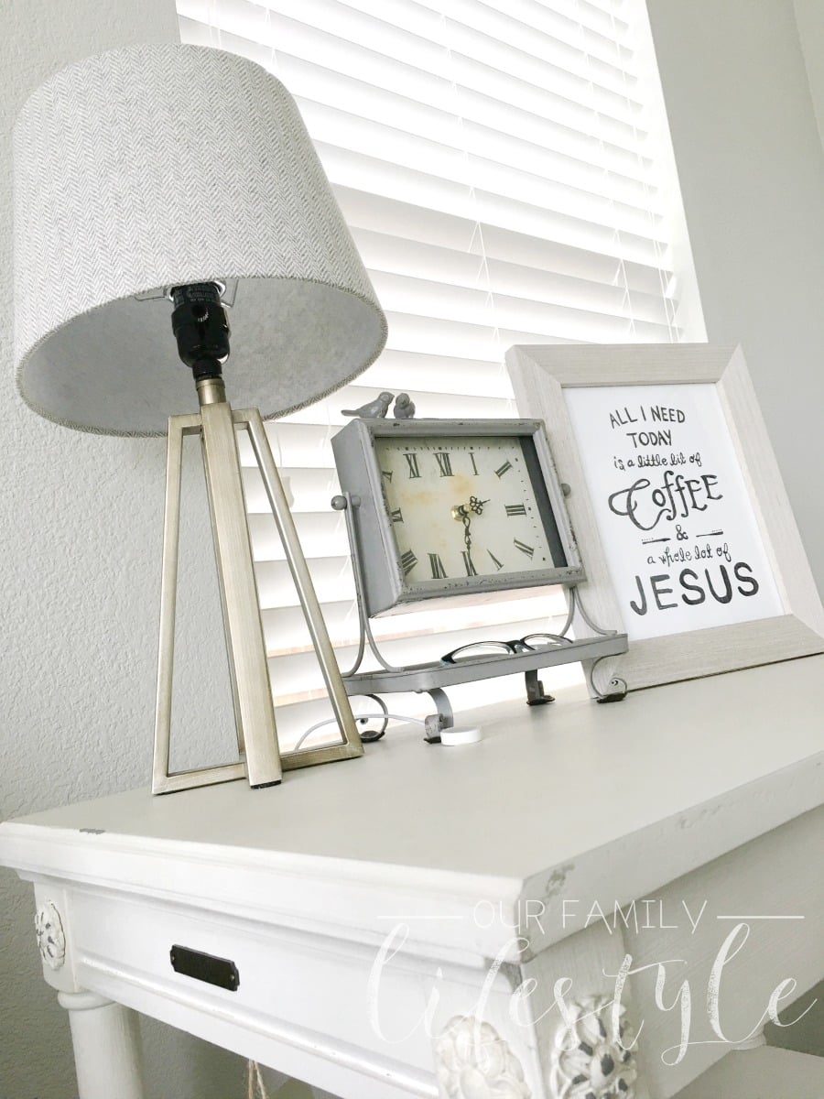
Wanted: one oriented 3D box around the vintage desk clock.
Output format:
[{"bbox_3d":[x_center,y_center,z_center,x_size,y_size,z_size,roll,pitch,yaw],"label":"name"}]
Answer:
[{"bbox_3d":[0.049,0.015,0.778,0.256,0.258,0.126,-5,-7,-34],"label":"vintage desk clock"}]

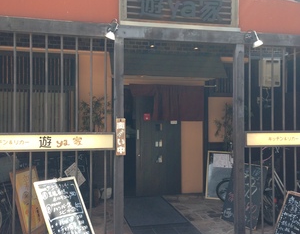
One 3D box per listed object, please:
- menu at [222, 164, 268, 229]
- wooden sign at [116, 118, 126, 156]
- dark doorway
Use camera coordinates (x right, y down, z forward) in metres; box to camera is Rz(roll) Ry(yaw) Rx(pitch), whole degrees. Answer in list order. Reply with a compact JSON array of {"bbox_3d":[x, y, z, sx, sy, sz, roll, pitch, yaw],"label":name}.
[{"bbox_3d":[1.383,1.125,5.554,0.035,0.884,0.648,19,-11,-32],"label":"menu"},{"bbox_3d":[-0.316,0.221,4.210,0.109,0.414,0.020,0,-1,-13],"label":"wooden sign"},{"bbox_3d":[0.182,0.581,7.720,0.925,2.000,0.050,0,-1,-13],"label":"dark doorway"}]

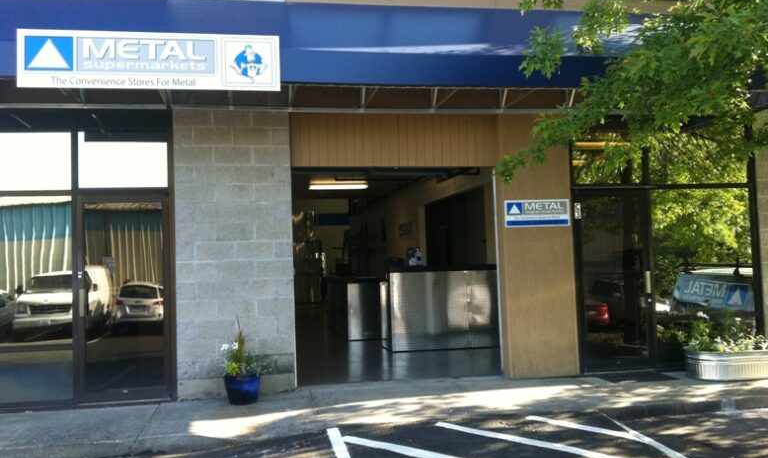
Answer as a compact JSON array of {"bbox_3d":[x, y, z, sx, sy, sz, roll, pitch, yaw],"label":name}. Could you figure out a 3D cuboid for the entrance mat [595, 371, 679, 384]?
[{"bbox_3d":[2.784,1.631,8.535,0.780,0.012,0.580,-1,-3,-12],"label":"entrance mat"}]

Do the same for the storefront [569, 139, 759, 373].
[{"bbox_3d":[3.404,0.229,9.253,2.420,2.880,0.130,-1,-3,-12],"label":"storefront"}]

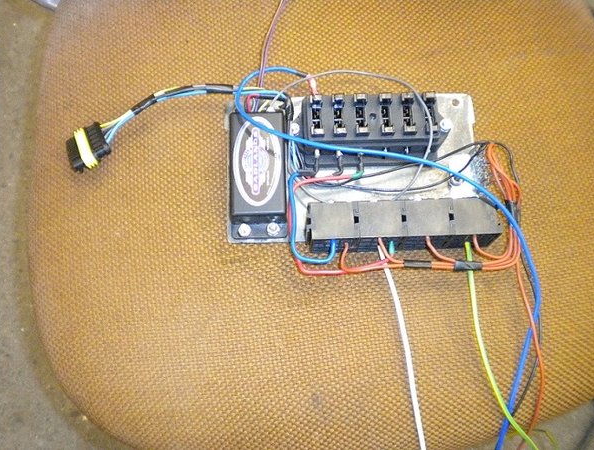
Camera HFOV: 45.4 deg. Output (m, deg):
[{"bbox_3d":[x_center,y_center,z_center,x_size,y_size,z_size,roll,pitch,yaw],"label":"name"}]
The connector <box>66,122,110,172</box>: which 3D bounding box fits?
[{"bbox_3d":[-0.145,-0.054,0.496,0.028,0.015,0.027,-29,73,-9],"label":"connector"}]

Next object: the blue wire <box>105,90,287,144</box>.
[{"bbox_3d":[-0.073,-0.083,0.497,0.129,0.019,0.027,-11,71,-4],"label":"blue wire"}]

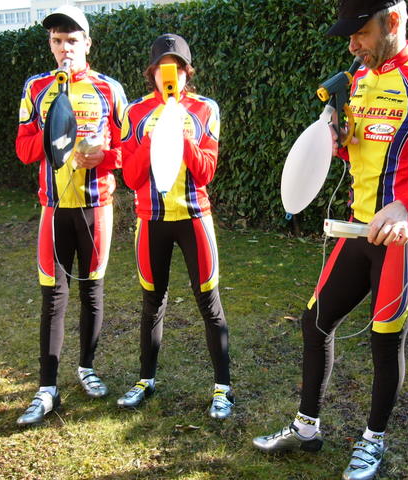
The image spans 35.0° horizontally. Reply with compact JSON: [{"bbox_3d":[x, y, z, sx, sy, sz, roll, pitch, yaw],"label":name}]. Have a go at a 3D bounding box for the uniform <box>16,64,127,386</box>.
[{"bbox_3d":[-0.590,-0.036,2.908,0.490,1.430,0.380,-1,13,-3],"label":"uniform"}]

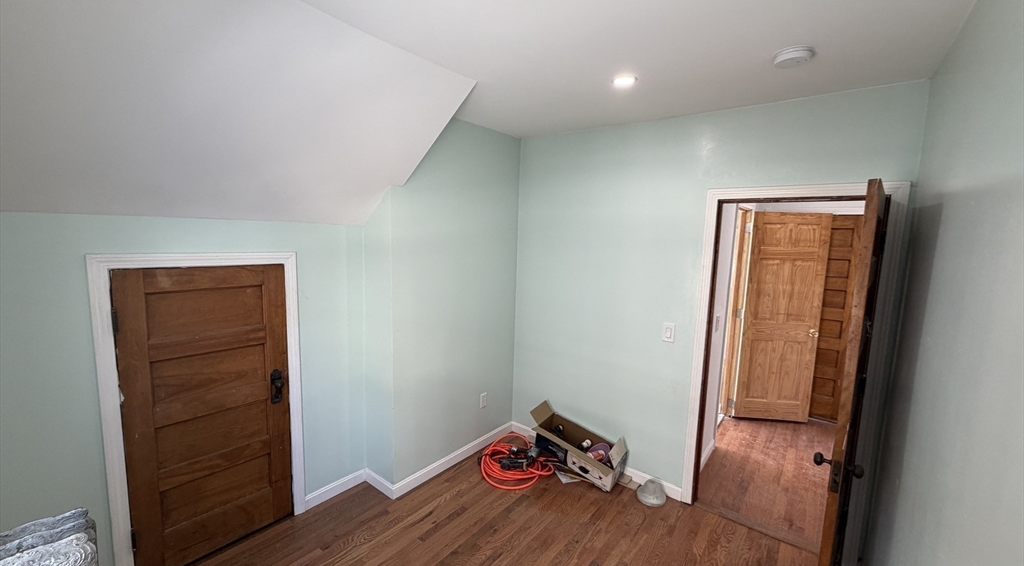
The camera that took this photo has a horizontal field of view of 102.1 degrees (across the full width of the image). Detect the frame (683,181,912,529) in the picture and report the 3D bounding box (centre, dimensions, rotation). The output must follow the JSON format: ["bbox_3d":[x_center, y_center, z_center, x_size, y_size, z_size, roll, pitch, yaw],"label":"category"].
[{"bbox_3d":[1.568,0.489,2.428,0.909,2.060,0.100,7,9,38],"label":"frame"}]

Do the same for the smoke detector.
[{"bbox_3d":[1.169,-0.933,1.720,0.138,0.042,0.138,7,9,38],"label":"smoke detector"}]

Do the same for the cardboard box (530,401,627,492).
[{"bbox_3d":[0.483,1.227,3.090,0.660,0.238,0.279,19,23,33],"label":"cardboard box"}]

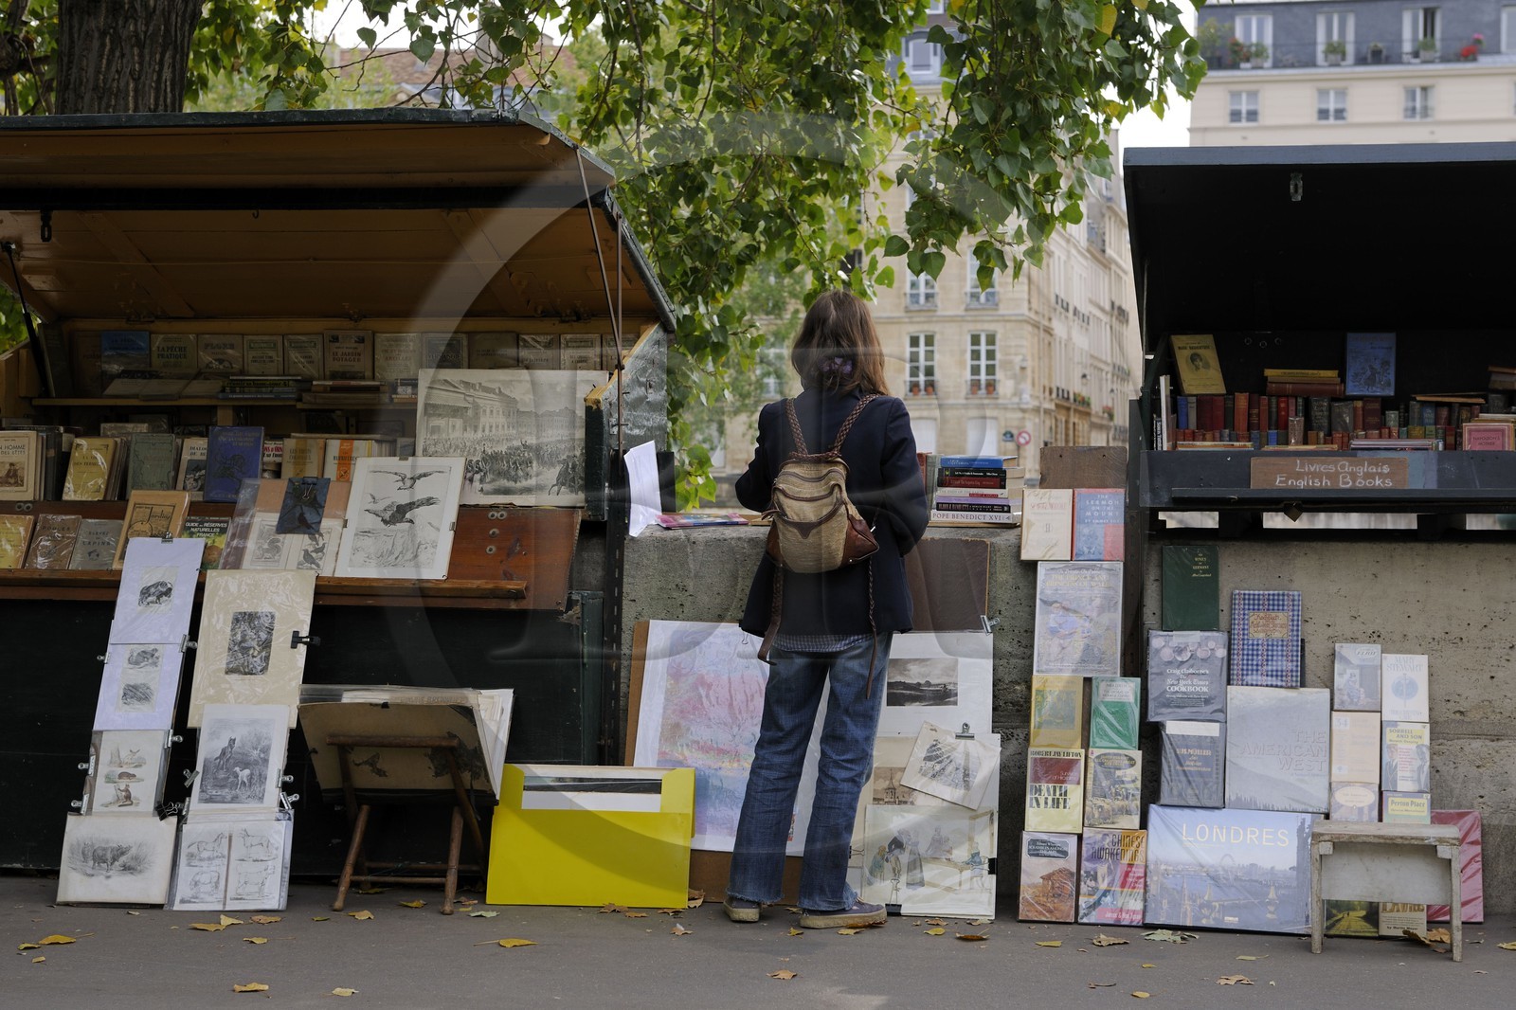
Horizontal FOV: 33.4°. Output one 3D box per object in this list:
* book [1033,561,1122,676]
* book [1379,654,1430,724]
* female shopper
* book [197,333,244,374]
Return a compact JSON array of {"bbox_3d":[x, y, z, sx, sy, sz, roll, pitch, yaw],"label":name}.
[{"bbox_3d":[0.870,0.312,6.840,0.231,0.313,0.020,2,-8,9],"label":"book"},{"bbox_3d":[1.735,0.492,6.766,0.121,0.182,0.022,0,-15,11],"label":"book"},{"bbox_3d":[0.182,0.276,6.680,0.520,1.680,0.480,0,1,11],"label":"female shopper"},{"bbox_3d":[-1.672,-0.433,7.869,0.149,0.193,0.018,0,-6,9],"label":"book"}]

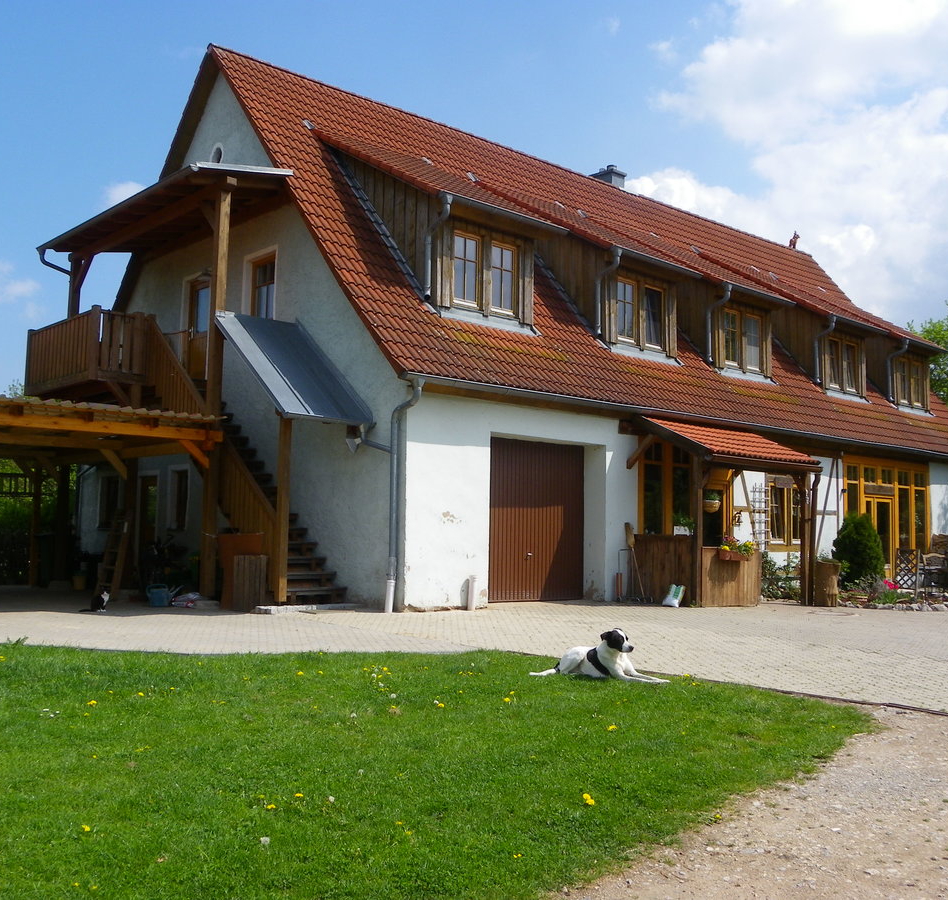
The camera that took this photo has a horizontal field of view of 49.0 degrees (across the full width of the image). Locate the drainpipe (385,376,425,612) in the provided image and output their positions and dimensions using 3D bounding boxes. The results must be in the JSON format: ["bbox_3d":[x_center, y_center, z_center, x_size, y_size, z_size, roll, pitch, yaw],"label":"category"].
[{"bbox_3d":[-0.918,0.595,13.645,0.140,3.050,0.600,5,-6,-42],"label":"drainpipe"}]

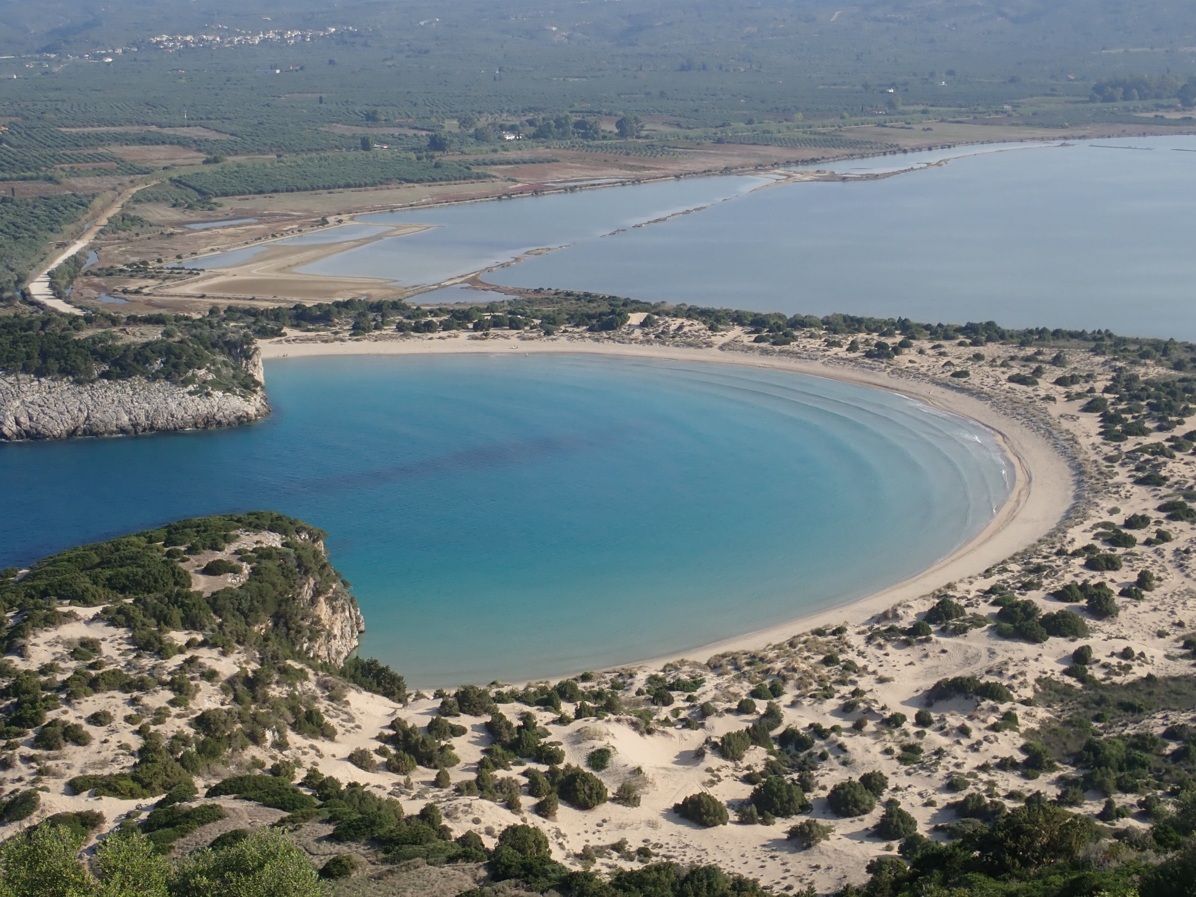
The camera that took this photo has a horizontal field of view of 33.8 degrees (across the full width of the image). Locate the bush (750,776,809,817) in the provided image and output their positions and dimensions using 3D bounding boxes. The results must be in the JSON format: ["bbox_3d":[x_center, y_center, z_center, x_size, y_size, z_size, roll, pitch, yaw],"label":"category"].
[{"bbox_3d":[35.250,67.330,380.980,11.390,6.610,10.250,0,15,0],"label":"bush"}]

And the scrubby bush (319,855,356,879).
[{"bbox_3d":[-40.710,65.480,308.070,5.850,3.140,5.260,0,15,0],"label":"scrubby bush"}]

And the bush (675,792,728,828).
[{"bbox_3d":[19.640,68.800,374.690,10.310,5.150,9.280,0,15,0],"label":"bush"}]

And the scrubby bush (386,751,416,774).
[{"bbox_3d":[-39.240,62.490,392.000,6.140,4.050,5.520,0,15,0],"label":"scrubby bush"}]

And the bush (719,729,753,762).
[{"bbox_3d":[28.590,61.230,407.130,6.760,6.390,6.080,0,15,0],"label":"bush"}]

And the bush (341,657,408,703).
[{"bbox_3d":[-50.910,52.610,448.060,15.310,9.120,13.780,0,15,0],"label":"bush"}]

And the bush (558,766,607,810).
[{"bbox_3d":[-3.070,65.640,381.150,9.580,7.770,8.630,0,15,0],"label":"bush"}]

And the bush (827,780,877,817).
[{"bbox_3d":[49.410,68.030,382.850,9.630,6.270,8.660,0,15,0],"label":"bush"}]

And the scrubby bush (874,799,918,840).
[{"bbox_3d":[56.160,69.890,371.060,8.270,6.980,7.450,0,15,0],"label":"scrubby bush"}]

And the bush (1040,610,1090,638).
[{"bbox_3d":[116.790,43.960,492.820,12.630,5.880,11.360,0,15,0],"label":"bush"}]

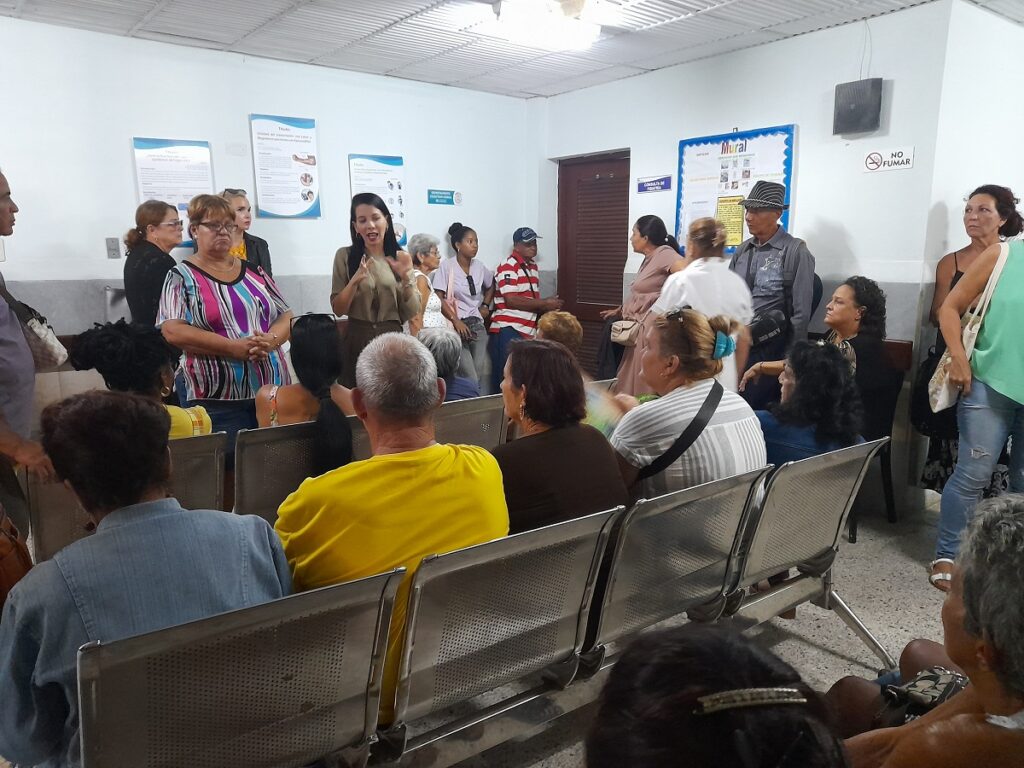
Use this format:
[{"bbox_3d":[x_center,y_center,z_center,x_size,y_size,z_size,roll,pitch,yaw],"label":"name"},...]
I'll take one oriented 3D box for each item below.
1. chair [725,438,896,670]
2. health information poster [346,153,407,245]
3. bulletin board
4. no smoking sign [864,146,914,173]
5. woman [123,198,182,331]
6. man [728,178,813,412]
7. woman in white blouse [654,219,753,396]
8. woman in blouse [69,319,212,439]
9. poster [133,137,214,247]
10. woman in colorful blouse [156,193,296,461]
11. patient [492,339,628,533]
[{"bbox_3d":[0.850,0.551,2.542,0.540,0.793,0.620,-7,12,-34],"label":"chair"},{"bbox_3d":[-0.916,-1.263,5.099,0.410,0.600,0.010,-7,13,-36],"label":"health information poster"},{"bbox_3d":[1.395,-1.196,4.671,0.045,0.740,0.870,-7,13,-36],"label":"bulletin board"},{"bbox_3d":[1.988,-1.183,3.903,0.010,0.106,0.260,-7,13,-36],"label":"no smoking sign"},{"bbox_3d":[-1.766,-0.100,3.793,0.360,1.627,0.480,-4,11,-20],"label":"woman"},{"bbox_3d":[1.283,-0.169,3.852,0.310,1.715,0.450,-9,14,-41],"label":"man"},{"bbox_3d":[1.025,-0.110,4.010,0.480,1.566,0.330,-3,11,-17],"label":"woman in white blouse"},{"bbox_3d":[-1.358,0.333,2.727,0.480,1.165,0.760,-4,11,-20],"label":"woman in blouse"},{"bbox_3d":[-1.891,-1.075,4.182,0.400,0.590,0.020,-8,13,-38],"label":"poster"},{"bbox_3d":[-1.202,-0.007,3.221,0.540,1.589,0.370,-5,11,-27],"label":"woman in colorful blouse"},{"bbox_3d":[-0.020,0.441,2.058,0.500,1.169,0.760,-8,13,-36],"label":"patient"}]

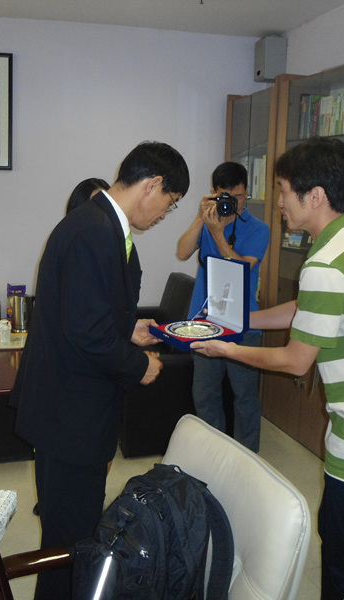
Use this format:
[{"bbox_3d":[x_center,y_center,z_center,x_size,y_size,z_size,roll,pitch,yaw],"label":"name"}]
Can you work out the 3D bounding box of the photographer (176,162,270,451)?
[{"bbox_3d":[0.289,0.148,3.091,0.500,1.670,0.420,2,9,8],"label":"photographer"}]

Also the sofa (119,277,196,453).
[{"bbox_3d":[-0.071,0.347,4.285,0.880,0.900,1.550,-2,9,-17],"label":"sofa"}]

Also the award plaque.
[{"bbox_3d":[0.085,0.001,1.856,0.235,0.240,0.210,-6,14,-28],"label":"award plaque"}]

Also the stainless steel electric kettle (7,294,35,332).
[{"bbox_3d":[-1.107,0.104,4.450,0.170,0.275,0.150,-1,9,-14],"label":"stainless steel electric kettle"}]

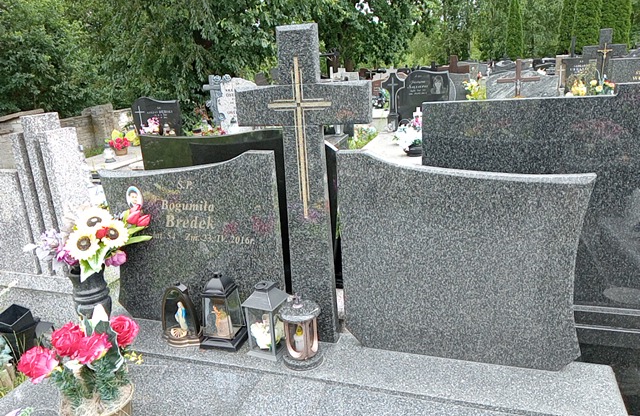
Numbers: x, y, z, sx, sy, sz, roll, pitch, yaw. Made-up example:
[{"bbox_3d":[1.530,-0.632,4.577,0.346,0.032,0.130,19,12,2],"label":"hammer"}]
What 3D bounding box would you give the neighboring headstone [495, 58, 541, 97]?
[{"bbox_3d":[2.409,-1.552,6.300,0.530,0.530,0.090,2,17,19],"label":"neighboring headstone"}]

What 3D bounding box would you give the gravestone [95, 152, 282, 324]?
[{"bbox_3d":[-0.510,0.127,2.122,0.814,0.752,0.080,2,17,19],"label":"gravestone"}]

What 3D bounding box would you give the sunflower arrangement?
[{"bbox_3d":[-0.873,0.130,1.972,0.409,0.252,0.263,-4,16,0],"label":"sunflower arrangement"}]

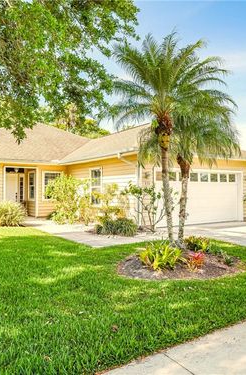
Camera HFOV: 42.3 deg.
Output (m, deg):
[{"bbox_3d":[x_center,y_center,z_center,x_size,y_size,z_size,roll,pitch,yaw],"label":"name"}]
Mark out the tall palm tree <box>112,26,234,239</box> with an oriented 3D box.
[{"bbox_3d":[1.250,-1.280,8.200,2.900,5.300,2.800,0,0,0],"label":"tall palm tree"}]

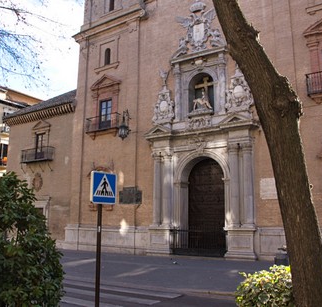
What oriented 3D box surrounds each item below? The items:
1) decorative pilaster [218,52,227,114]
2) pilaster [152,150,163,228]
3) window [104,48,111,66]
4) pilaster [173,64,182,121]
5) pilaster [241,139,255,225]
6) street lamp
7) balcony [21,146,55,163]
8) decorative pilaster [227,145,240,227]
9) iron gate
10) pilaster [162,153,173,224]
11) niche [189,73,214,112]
[{"bbox_3d":[3.403,-3.879,19.102,0.430,3.598,0.350,-7,-14,31],"label":"decorative pilaster"},{"bbox_3d":[-0.202,2.021,19.988,0.500,4.430,0.460,-7,-14,31],"label":"pilaster"},{"bbox_3d":[-3.555,-6.520,23.407,0.522,1.217,0.280,-6,-13,31],"label":"window"},{"bbox_3d":[0.932,-3.450,19.501,0.350,3.393,0.320,-6,-13,31],"label":"pilaster"},{"bbox_3d":[4.362,1.486,17.215,0.500,4.341,0.460,-7,-14,31],"label":"pilaster"},{"bbox_3d":[-2.181,-1.757,20.924,0.500,1.991,0.900,-6,-13,31],"label":"street lamp"},{"bbox_3d":[-9.053,0.107,25.348,2.833,0.920,0.650,-6,-13,31],"label":"balcony"},{"bbox_3d":[3.735,1.564,17.595,0.500,4.369,0.460,-7,-14,31],"label":"decorative pilaster"},{"bbox_3d":[1.890,4.682,18.125,3.216,1.400,0.100,-7,-14,31],"label":"iron gate"},{"bbox_3d":[0.329,1.858,18.562,0.470,4.098,0.500,-6,-13,31],"label":"pilaster"},{"bbox_3d":[2.394,-3.230,19.082,1.484,2.291,0.800,-6,-13,31],"label":"niche"}]

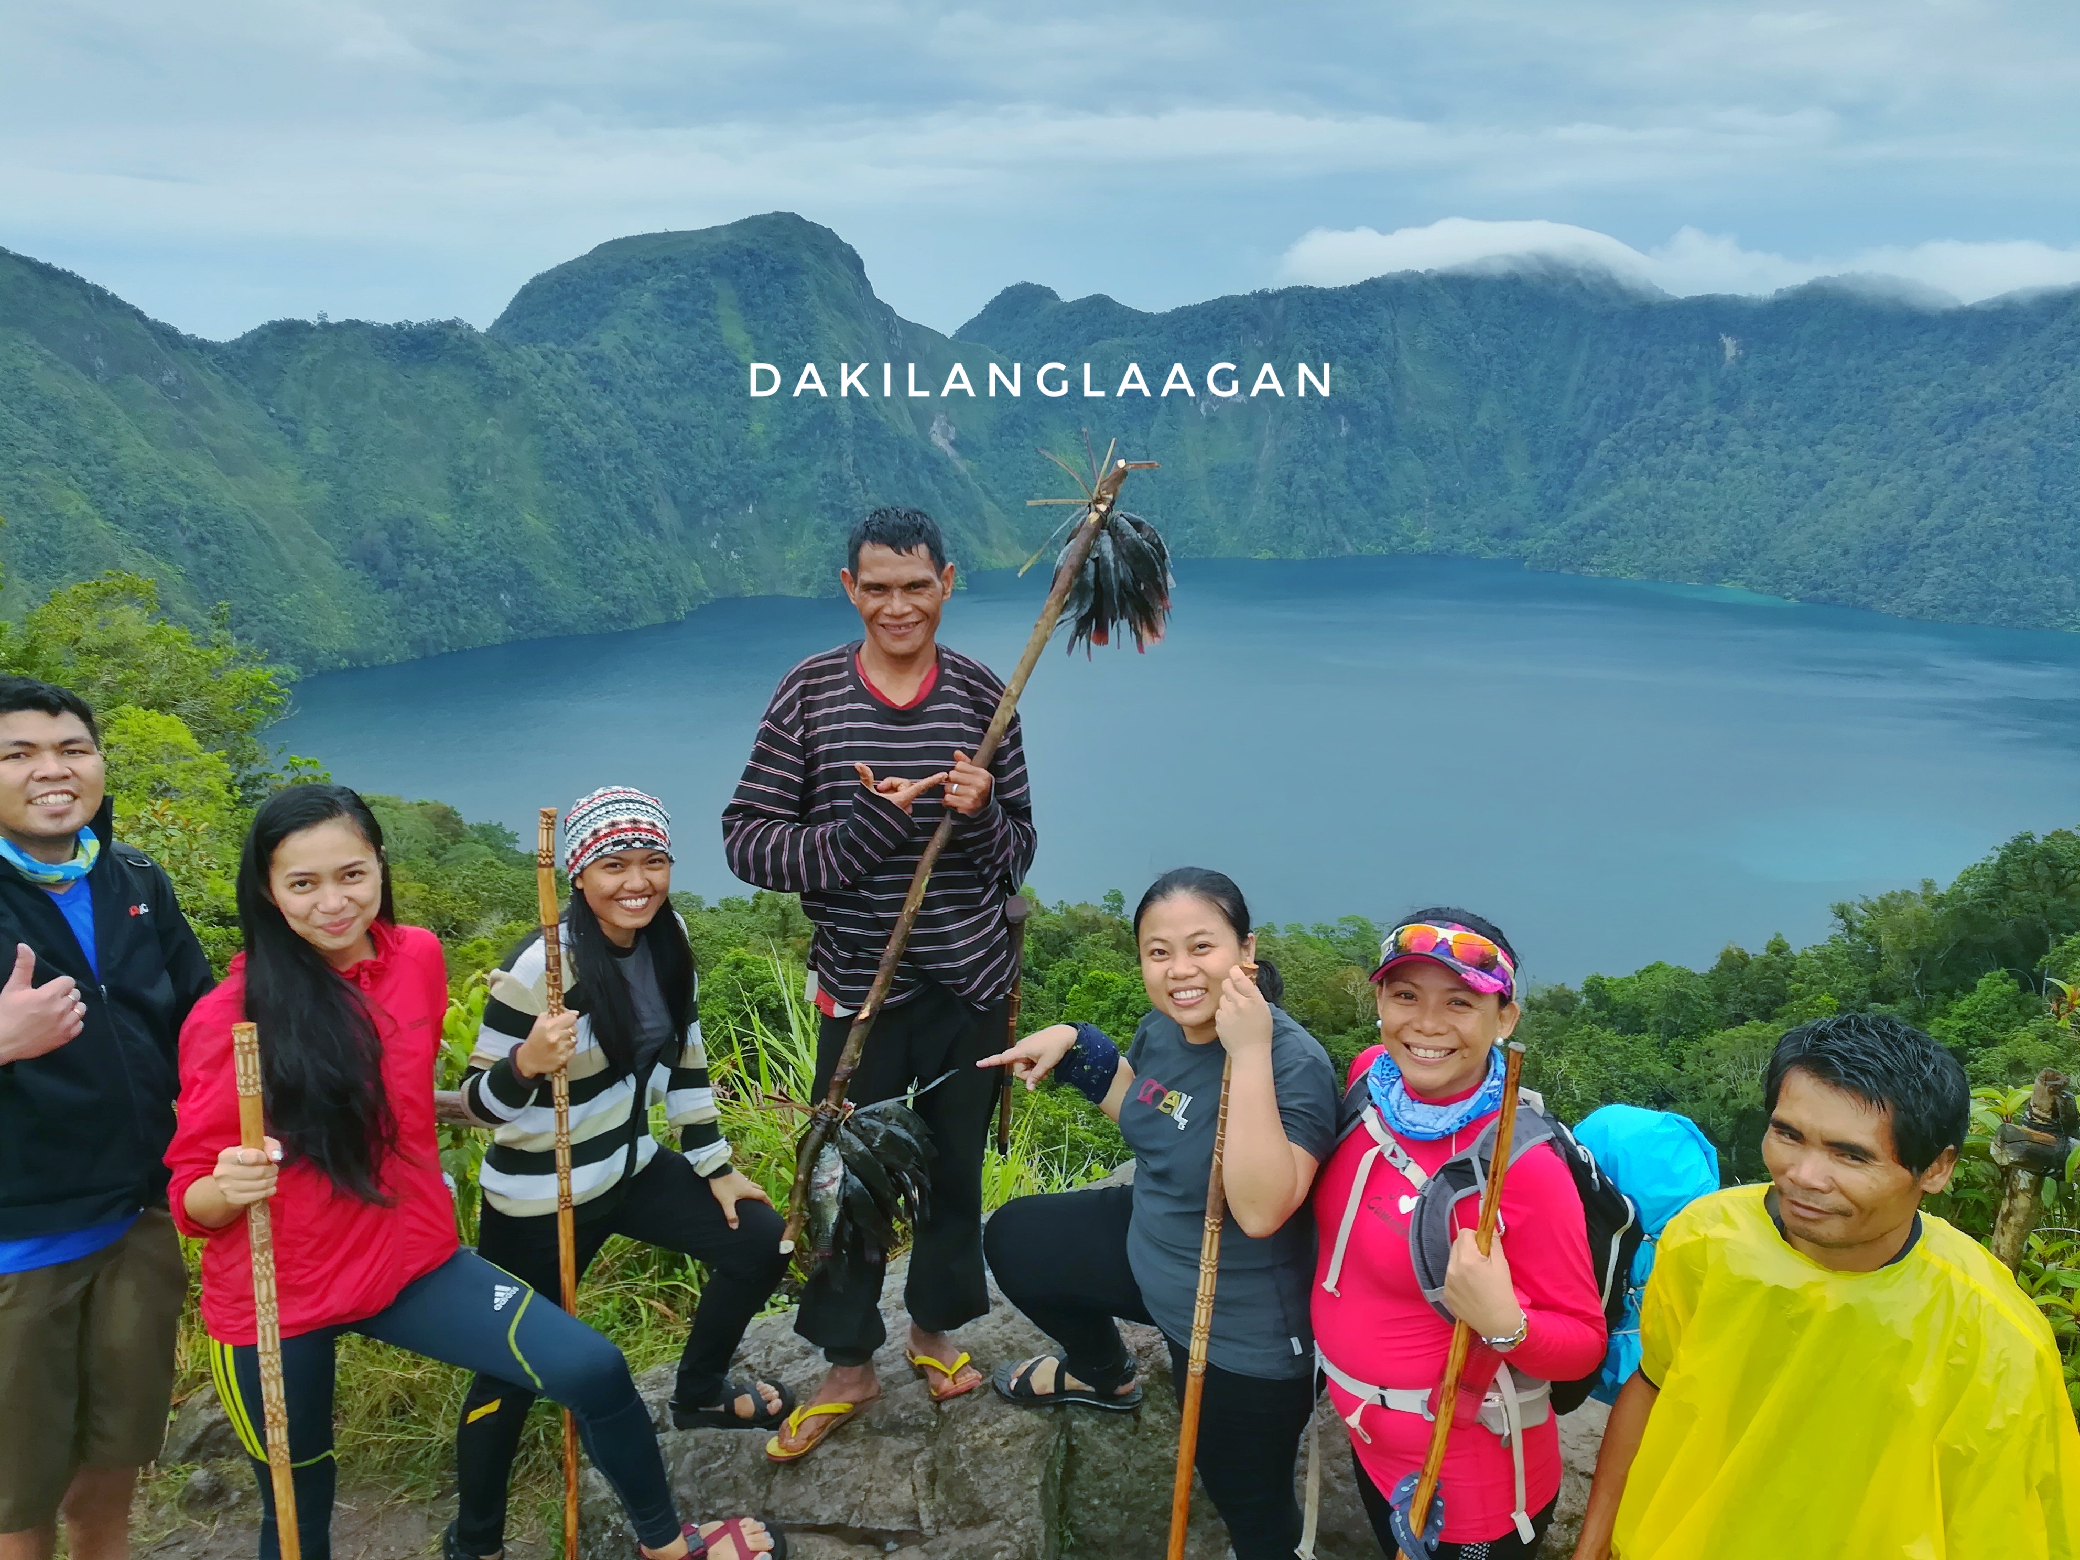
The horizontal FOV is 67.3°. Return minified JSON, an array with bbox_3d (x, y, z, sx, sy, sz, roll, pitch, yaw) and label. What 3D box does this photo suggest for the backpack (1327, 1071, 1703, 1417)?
[{"bbox_3d":[0.644,0.600,2.098,0.460,0.530,0.370,-12,19,-40],"label":"backpack"}]

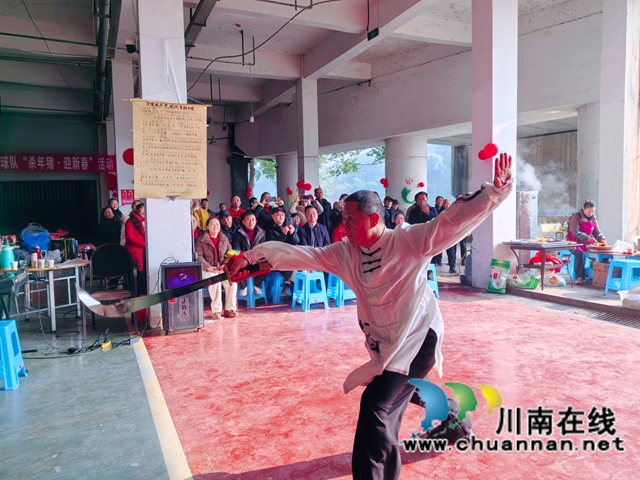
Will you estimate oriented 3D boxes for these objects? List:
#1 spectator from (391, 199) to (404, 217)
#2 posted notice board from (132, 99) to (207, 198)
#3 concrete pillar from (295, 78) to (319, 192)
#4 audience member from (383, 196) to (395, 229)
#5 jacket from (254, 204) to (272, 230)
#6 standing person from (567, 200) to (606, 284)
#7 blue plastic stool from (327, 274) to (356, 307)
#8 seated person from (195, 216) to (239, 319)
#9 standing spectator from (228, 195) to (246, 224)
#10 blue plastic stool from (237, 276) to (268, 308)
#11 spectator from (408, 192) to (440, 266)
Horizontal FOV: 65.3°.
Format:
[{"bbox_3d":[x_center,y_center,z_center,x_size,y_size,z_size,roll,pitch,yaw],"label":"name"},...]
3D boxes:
[{"bbox_3d":[1.646,-0.110,10.600,0.470,1.580,0.330,-1,3,6],"label":"spectator"},{"bbox_3d":[-1.658,-0.985,5.509,0.780,1.055,0.030,-3,4,-26],"label":"posted notice board"},{"bbox_3d":[-0.378,-2.202,15.100,0.500,5.300,0.500,-2,4,-24],"label":"concrete pillar"},{"bbox_3d":[1.391,-0.138,10.212,0.480,1.560,0.320,-1,3,8],"label":"audience member"},{"bbox_3d":[-0.939,-0.290,8.597,0.560,0.700,0.400,-2,3,-8],"label":"jacket"},{"bbox_3d":[4.271,0.039,8.000,0.500,1.340,0.420,-3,4,-30],"label":"standing person"},{"bbox_3d":[0.344,0.663,7.000,0.350,0.495,0.350,-3,4,-30],"label":"blue plastic stool"},{"bbox_3d":[-1.355,0.335,6.600,0.540,1.250,0.750,-1,3,-9],"label":"seated person"},{"bbox_3d":[-1.587,-0.036,9.600,0.480,1.650,0.330,-2,3,-12],"label":"standing spectator"},{"bbox_3d":[-0.957,0.679,7.080,0.350,0.495,0.350,-3,4,-37],"label":"blue plastic stool"},{"bbox_3d":[1.821,-0.023,8.700,0.550,1.620,0.400,0,3,12],"label":"spectator"}]

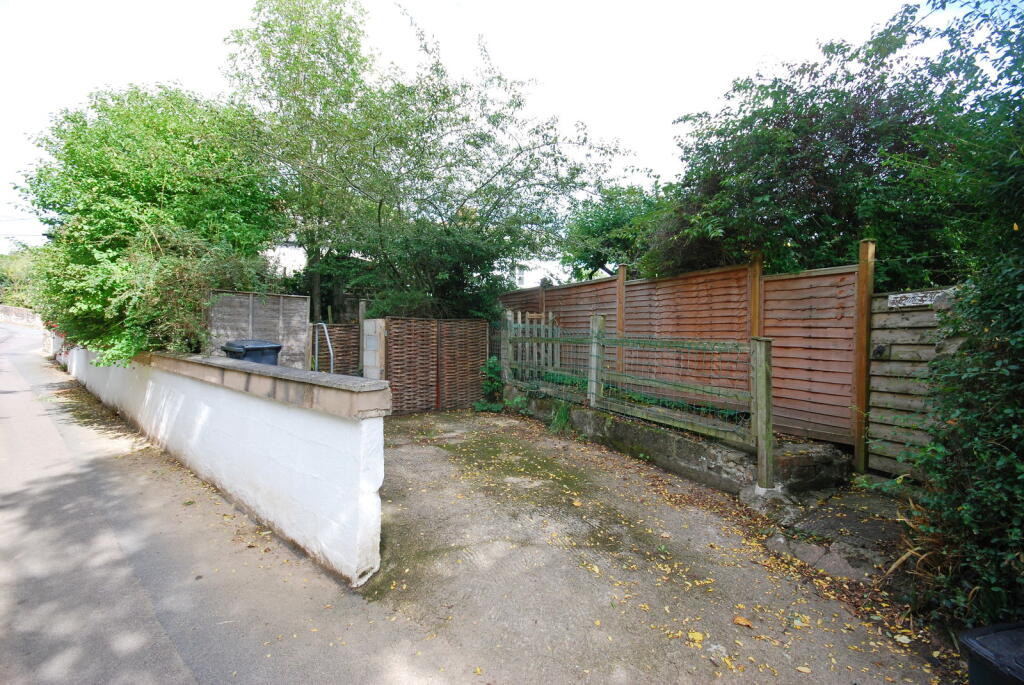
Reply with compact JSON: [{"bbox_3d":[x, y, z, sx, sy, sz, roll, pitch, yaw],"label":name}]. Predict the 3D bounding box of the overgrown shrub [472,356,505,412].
[{"bbox_3d":[-0.360,0.650,6.650,0.420,0.830,0.400,1,0,-36],"label":"overgrown shrub"}]

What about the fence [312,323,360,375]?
[{"bbox_3d":[-2.490,0.280,6.050,0.620,1.100,0.060,1,0,-36],"label":"fence"}]

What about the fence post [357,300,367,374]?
[{"bbox_3d":[-2.180,0.170,6.250,0.100,1.550,0.100,1,0,-36],"label":"fence post"}]

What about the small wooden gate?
[{"bbox_3d":[-1.080,0.317,6.500,1.700,1.340,0.070,1,0,-36],"label":"small wooden gate"}]

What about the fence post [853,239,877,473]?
[{"bbox_3d":[3.550,0.135,4.290,0.105,2.330,0.105,1,0,-37],"label":"fence post"}]

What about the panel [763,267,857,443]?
[{"bbox_3d":[3.240,0.137,4.700,0.050,1.810,0.890,1,0,-37],"label":"panel"}]

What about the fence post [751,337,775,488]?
[{"bbox_3d":[2.280,0.630,3.880,0.110,1.350,0.110,1,0,-37],"label":"fence post"}]

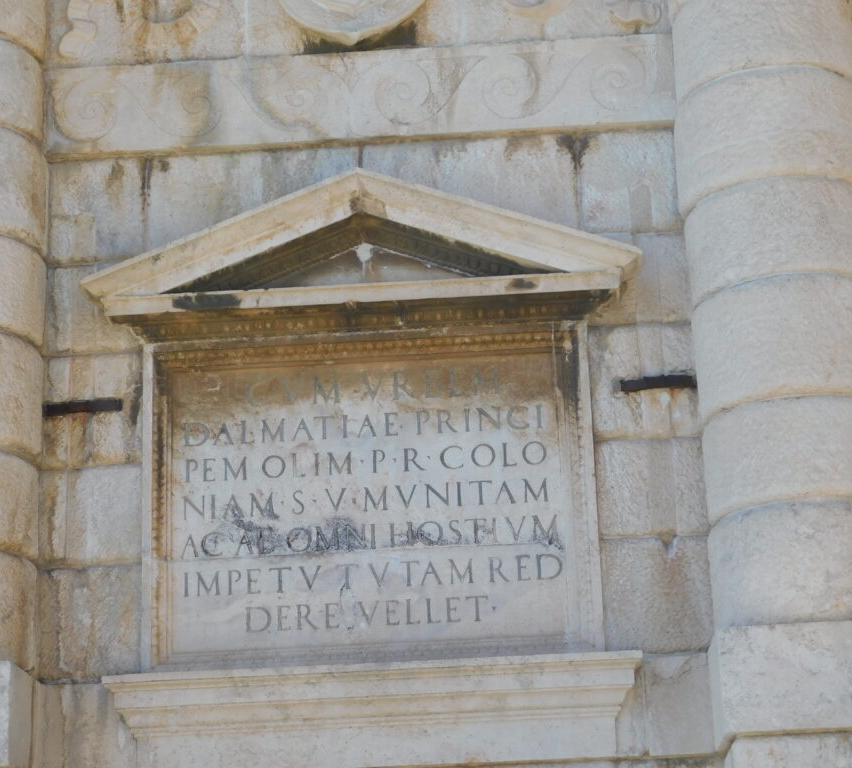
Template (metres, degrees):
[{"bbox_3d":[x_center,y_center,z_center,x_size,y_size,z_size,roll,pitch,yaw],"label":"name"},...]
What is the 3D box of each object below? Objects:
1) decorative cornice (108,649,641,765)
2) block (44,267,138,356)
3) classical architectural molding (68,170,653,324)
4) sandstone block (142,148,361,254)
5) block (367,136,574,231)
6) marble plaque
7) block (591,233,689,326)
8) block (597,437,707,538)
[{"bbox_3d":[-0.238,1.573,9.235,2.535,0.450,0.310,-3,-17,2],"label":"decorative cornice"},{"bbox_3d":[-1.700,-0.356,10.146,0.527,0.488,0.310,-3,-17,2],"label":"block"},{"bbox_3d":[-0.345,-0.723,10.473,2.945,0.790,0.410,-3,-16,2],"label":"classical architectural molding"},{"bbox_3d":[-0.892,-0.918,10.284,1.122,0.606,0.330,-3,-17,2],"label":"sandstone block"},{"bbox_3d":[0.257,-1.034,10.846,1.175,0.610,0.300,-3,-16,2],"label":"block"},{"bbox_3d":[-0.297,0.587,10.253,2.375,1.750,0.160,-3,-16,2],"label":"marble plaque"},{"bbox_3d":[1.075,-0.499,10.037,0.537,0.488,0.310,-3,-17,2],"label":"block"},{"bbox_3d":[1.186,0.582,10.325,0.540,0.530,0.300,-3,-16,2],"label":"block"}]

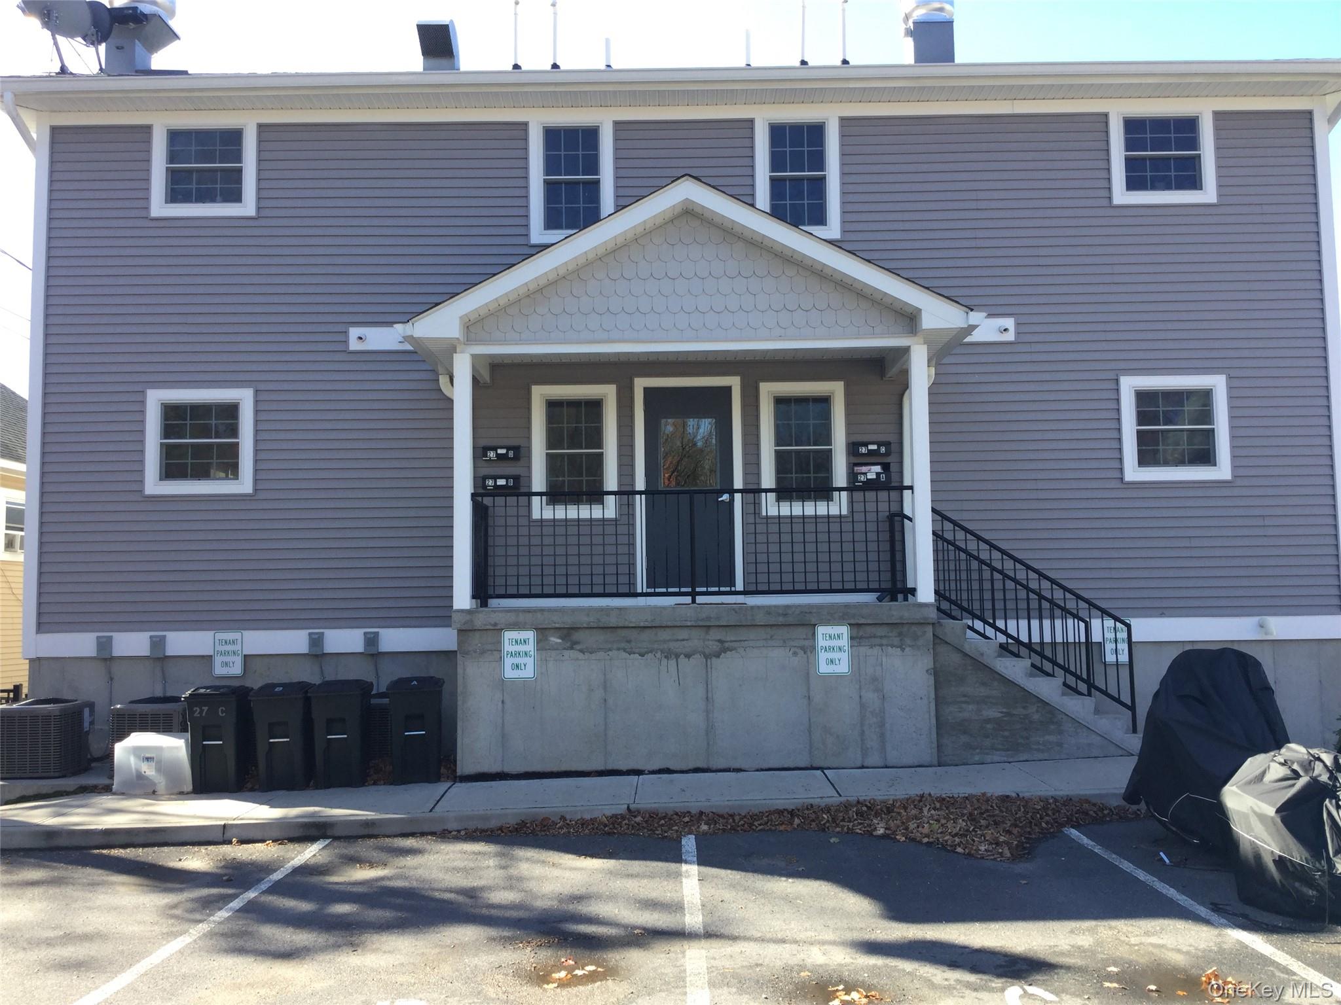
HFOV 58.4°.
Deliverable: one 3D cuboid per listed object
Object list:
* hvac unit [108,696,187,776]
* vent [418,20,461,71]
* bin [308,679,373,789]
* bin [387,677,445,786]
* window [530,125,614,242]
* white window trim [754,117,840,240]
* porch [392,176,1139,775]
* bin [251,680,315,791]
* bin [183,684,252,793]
[{"bbox_3d":[-4.854,2.193,11.389,0.690,0.740,0.690,-1,-5,0],"label":"hvac unit"},{"bbox_3d":[-2.752,-5.282,14.189,0.370,0.650,0.730,-1,-5,0],"label":"vent"},{"bbox_3d":[-2.956,2.071,10.893,0.500,0.940,0.560,0,-5,-7],"label":"bin"},{"bbox_3d":[-2.317,2.041,10.894,0.500,0.940,0.560,0,-5,-11],"label":"bin"},{"bbox_3d":[-1.027,-3.336,12.509,0.870,1.290,0.100,-1,-5,0],"label":"window"},{"bbox_3d":[1.328,-3.374,12.507,0.880,1.320,0.100,-1,-5,0],"label":"white window trim"},{"bbox_3d":[0.858,-0.216,11.404,6.550,5.320,1.750,-1,-5,0],"label":"porch"},{"bbox_3d":[-3.496,2.090,10.893,0.500,0.940,0.560,-1,-5,-4],"label":"bin"},{"bbox_3d":[-4.066,2.119,10.892,0.500,0.940,0.560,-1,-5,0],"label":"bin"}]

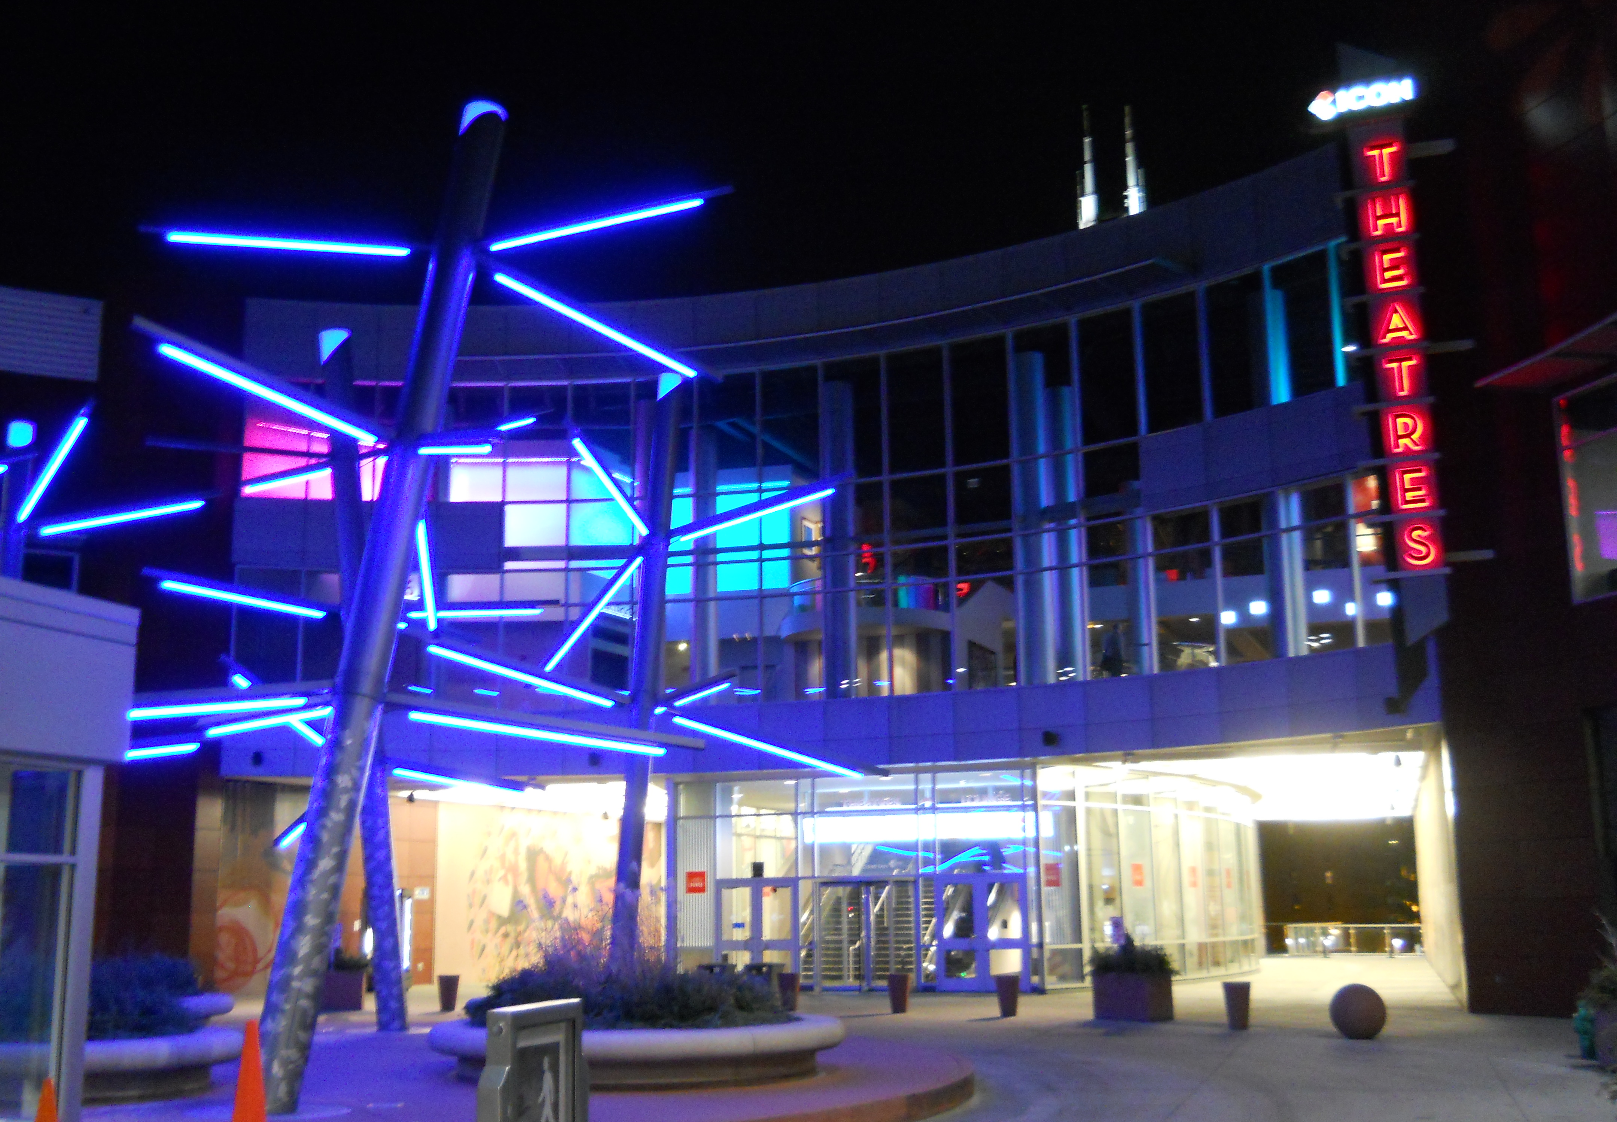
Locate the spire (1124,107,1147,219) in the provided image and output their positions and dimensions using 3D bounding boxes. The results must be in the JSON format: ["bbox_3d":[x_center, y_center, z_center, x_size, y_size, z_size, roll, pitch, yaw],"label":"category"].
[{"bbox_3d":[212.123,-263.022,1138.552,11.000,81.200,11.000,-1,-11,0],"label":"spire"}]

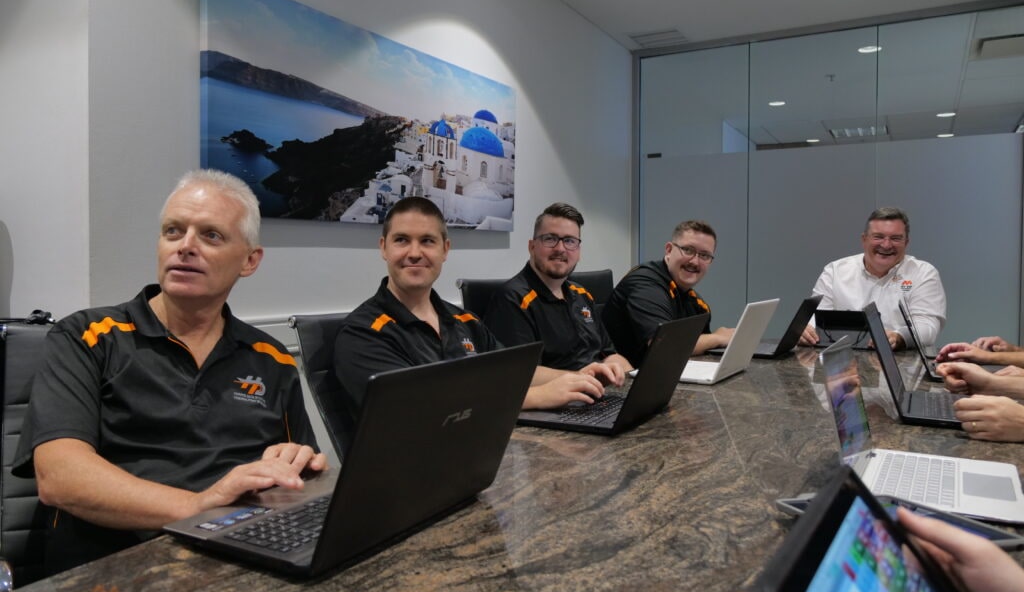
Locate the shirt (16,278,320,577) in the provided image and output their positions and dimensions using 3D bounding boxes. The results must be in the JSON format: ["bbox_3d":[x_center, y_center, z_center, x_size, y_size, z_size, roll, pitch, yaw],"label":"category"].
[{"bbox_3d":[-0.615,0.270,1.290,0.540,0.610,0.330,-2,3,-40],"label":"shirt"}]

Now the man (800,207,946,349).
[{"bbox_3d":[1.600,0.280,3.110,0.580,1.320,0.780,2,4,29],"label":"man"}]

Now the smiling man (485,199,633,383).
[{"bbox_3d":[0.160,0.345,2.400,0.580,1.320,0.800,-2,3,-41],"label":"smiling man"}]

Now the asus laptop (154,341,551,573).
[{"bbox_3d":[-0.200,0.195,0.982,0.343,0.253,0.378,2,4,30],"label":"asus laptop"}]

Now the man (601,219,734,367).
[{"bbox_3d":[0.600,0.343,2.820,0.850,1.290,0.600,2,3,38],"label":"man"}]

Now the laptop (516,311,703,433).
[{"bbox_3d":[0.257,0.180,1.790,0.360,0.257,0.370,2,3,30],"label":"laptop"}]

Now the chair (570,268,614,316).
[{"bbox_3d":[0.490,0.450,2.850,0.600,1.060,0.580,2,3,35],"label":"chair"}]

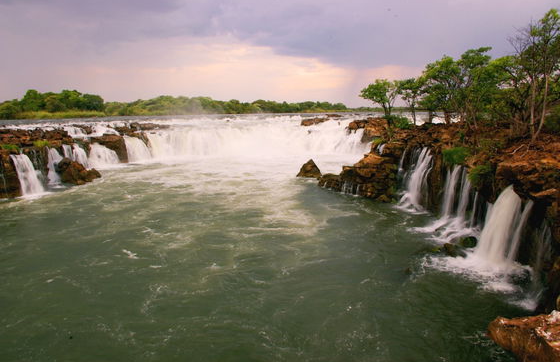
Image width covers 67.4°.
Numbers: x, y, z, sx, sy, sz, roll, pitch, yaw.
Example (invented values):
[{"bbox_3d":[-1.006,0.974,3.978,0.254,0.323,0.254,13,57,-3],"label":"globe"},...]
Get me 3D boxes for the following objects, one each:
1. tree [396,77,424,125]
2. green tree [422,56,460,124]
[{"bbox_3d":[17.050,-10.370,55.000,3.560,6.230,3.560,0,10,0],"label":"tree"},{"bbox_3d":[19.140,-10.760,50.000,4.390,8.080,4.610,0,10,0],"label":"green tree"}]

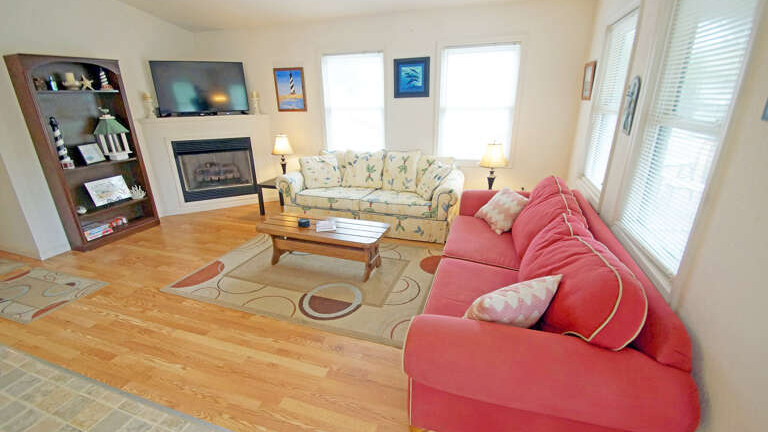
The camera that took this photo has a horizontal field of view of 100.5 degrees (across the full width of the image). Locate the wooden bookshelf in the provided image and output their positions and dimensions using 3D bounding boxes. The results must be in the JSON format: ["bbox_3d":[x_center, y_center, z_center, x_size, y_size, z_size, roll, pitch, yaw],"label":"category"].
[{"bbox_3d":[-3.205,-0.674,3.557,0.240,1.920,0.870,6,20,18],"label":"wooden bookshelf"}]

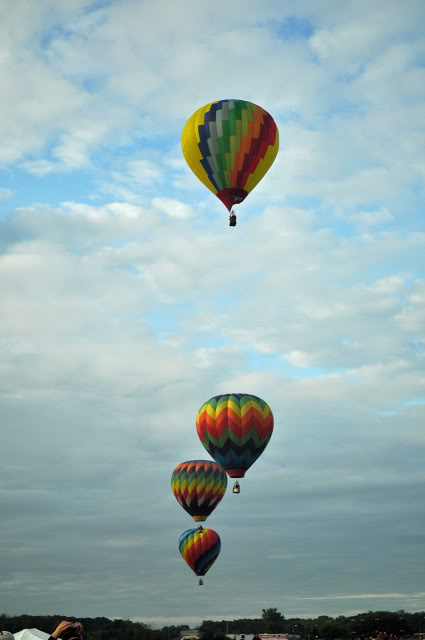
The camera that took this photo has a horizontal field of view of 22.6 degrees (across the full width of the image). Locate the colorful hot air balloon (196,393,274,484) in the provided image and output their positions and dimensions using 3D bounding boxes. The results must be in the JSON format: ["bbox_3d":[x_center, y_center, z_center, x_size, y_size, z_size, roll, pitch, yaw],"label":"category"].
[{"bbox_3d":[4.715,24.085,218.132,16.000,17.900,16.000,0,-16,1],"label":"colorful hot air balloon"}]

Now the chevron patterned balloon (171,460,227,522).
[{"bbox_3d":[-3.651,48.759,302.360,16.000,17.610,16.000,0,-16,-1],"label":"chevron patterned balloon"}]

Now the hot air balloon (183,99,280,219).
[{"bbox_3d":[3.155,-27.277,186.087,17.200,22.400,17.200,0,-16,1],"label":"hot air balloon"}]

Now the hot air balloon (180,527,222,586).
[{"bbox_3d":[-4.428,87.101,392.249,15.500,20.660,15.500,0,-16,-1],"label":"hot air balloon"}]

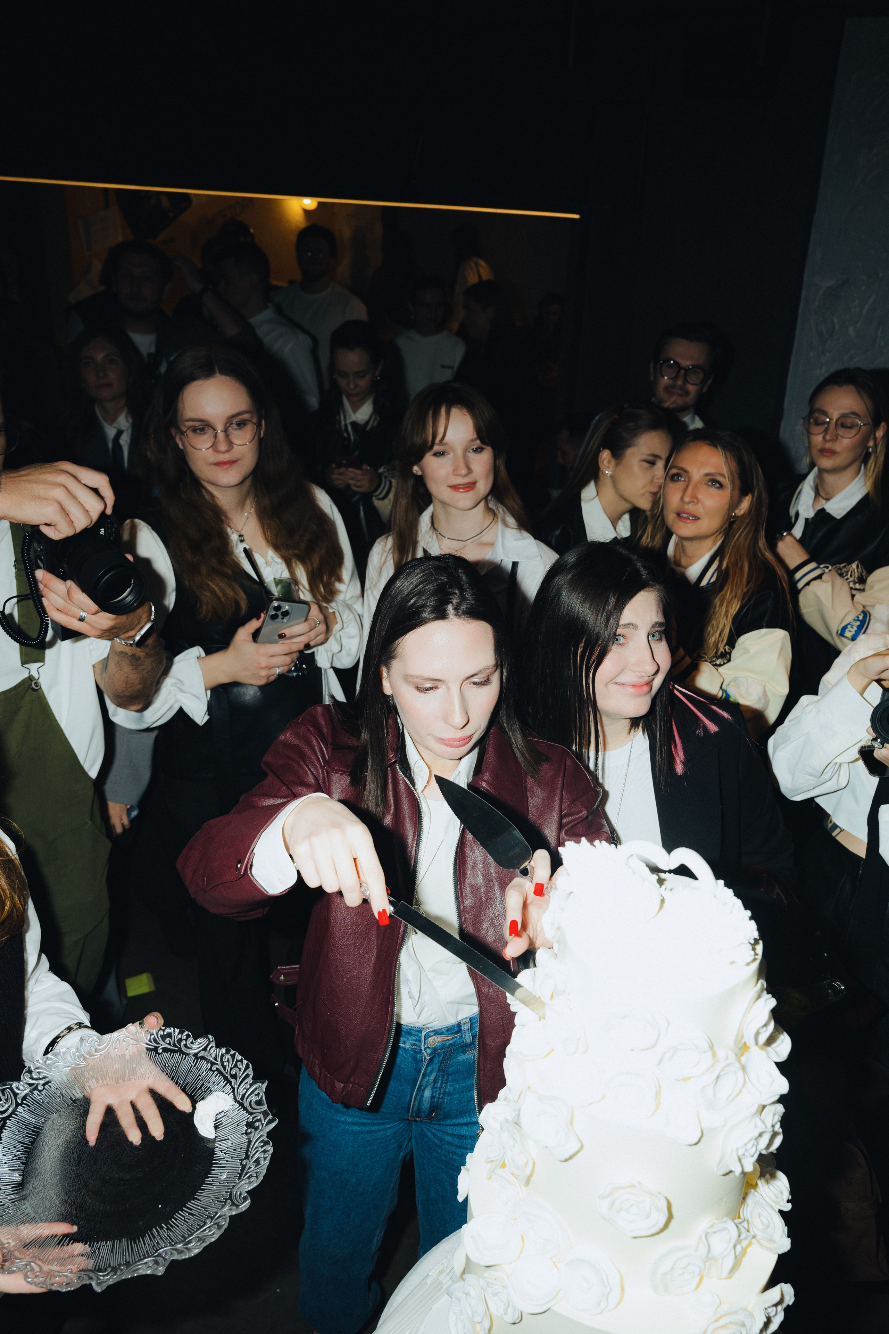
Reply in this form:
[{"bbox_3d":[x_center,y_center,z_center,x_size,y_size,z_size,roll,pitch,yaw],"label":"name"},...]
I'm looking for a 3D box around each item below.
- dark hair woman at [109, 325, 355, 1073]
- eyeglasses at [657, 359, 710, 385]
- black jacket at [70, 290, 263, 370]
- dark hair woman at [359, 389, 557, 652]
[{"bbox_3d":[-0.401,0.279,2.171,0.470,1.680,0.370,-4,23,-19],"label":"dark hair woman"},{"bbox_3d":[0.669,-0.827,3.110,0.142,0.052,0.140,14,17,8],"label":"eyeglasses"},{"bbox_3d":[-0.924,-0.876,3.759,0.620,0.700,0.340,-2,22,-13],"label":"black jacket"},{"bbox_3d":[0.007,0.234,2.381,0.430,1.650,0.290,-1,22,-9],"label":"dark hair woman"}]

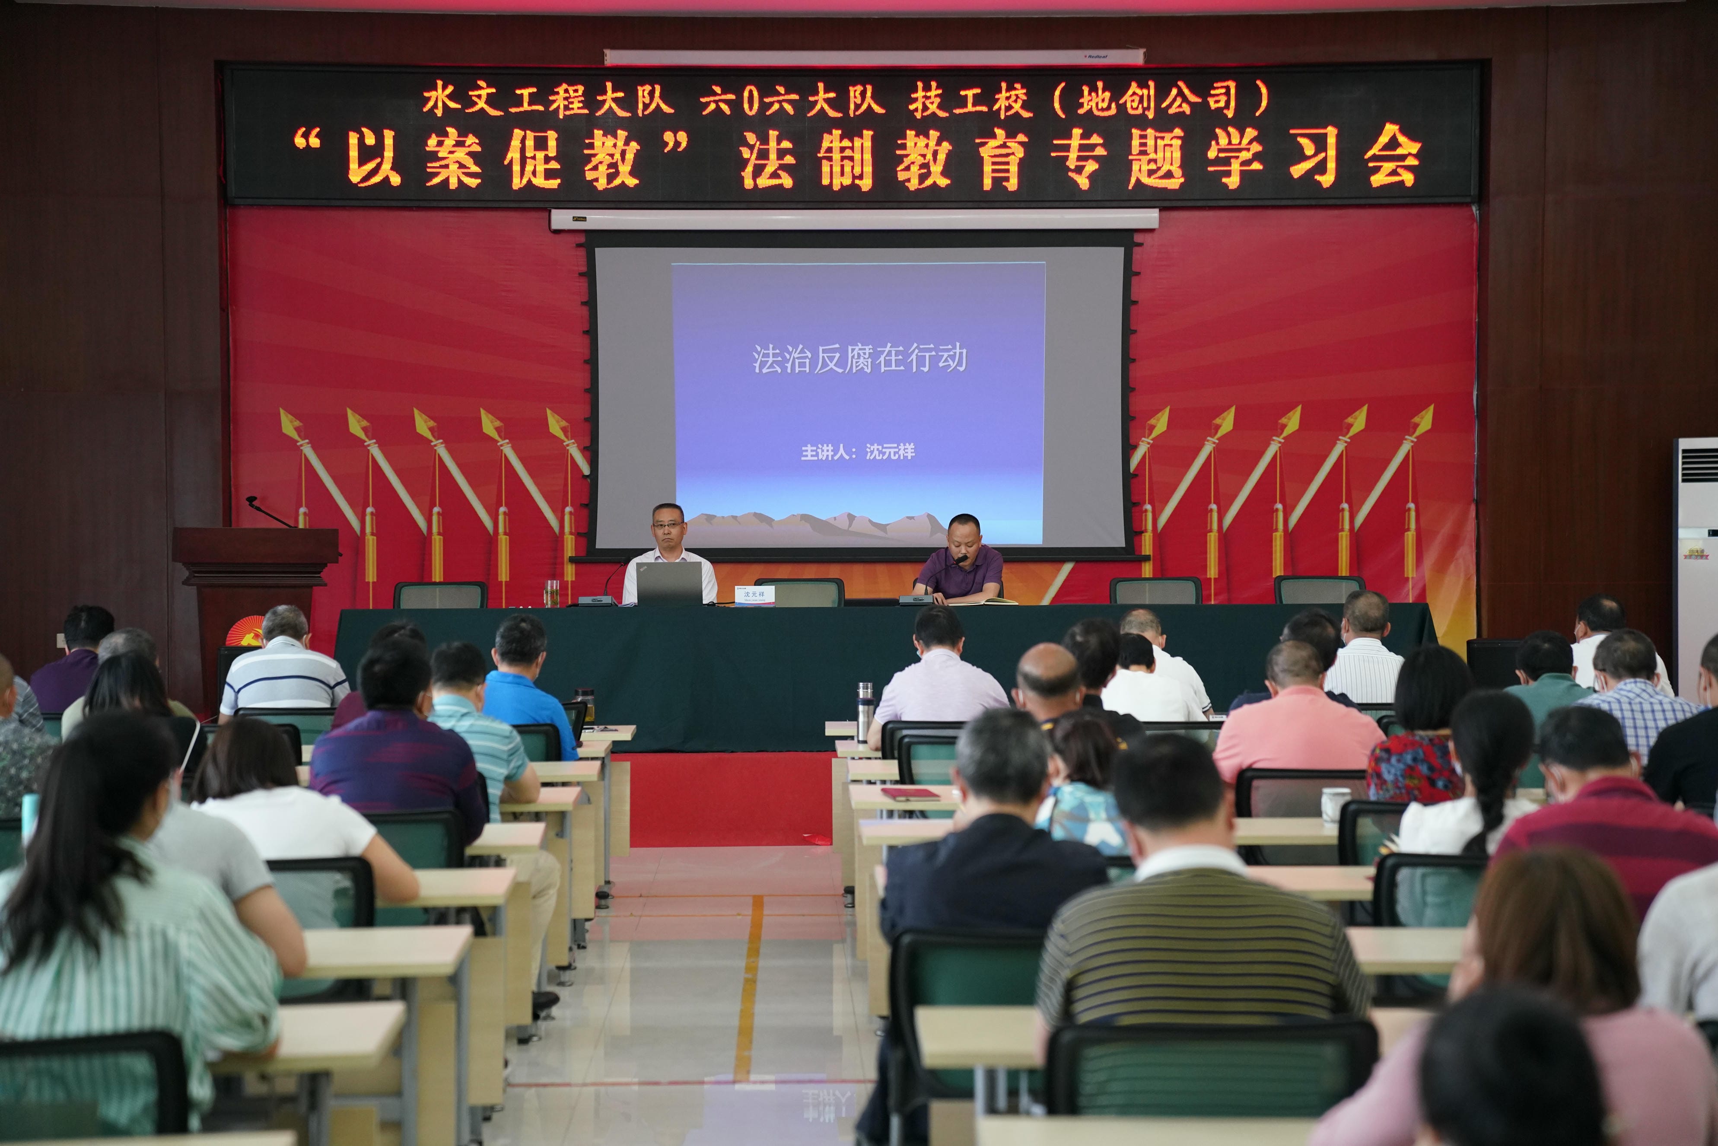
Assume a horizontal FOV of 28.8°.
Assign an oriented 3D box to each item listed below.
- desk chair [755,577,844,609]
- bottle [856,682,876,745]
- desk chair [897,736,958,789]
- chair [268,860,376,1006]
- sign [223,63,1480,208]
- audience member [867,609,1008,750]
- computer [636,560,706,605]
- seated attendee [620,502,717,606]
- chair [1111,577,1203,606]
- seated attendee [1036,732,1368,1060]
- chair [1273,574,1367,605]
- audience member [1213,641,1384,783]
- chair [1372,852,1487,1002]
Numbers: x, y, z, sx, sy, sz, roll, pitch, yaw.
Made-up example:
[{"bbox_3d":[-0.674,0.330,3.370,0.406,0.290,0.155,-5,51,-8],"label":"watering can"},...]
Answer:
[{"bbox_3d":[-0.309,0.458,17.736,0.510,0.850,0.550,0,1,-1],"label":"desk chair"},{"bbox_3d":[0.028,0.563,13.420,0.068,0.247,0.068,0,1,-1],"label":"bottle"},{"bbox_3d":[0.386,0.999,11.780,0.490,0.885,0.570,0,1,-1],"label":"desk chair"},{"bbox_3d":[-1.350,1.070,7.870,0.510,0.850,0.550,0,1,-1],"label":"chair"},{"bbox_3d":[-0.050,-2.951,22.500,8.461,0.958,0.150,0,0,-1],"label":"sign"},{"bbox_3d":[0.305,0.778,13.000,0.550,1.300,0.750,0,1,-1],"label":"audience member"},{"bbox_3d":[-0.972,0.057,17.202,0.337,0.225,0.290,0,1,-1],"label":"computer"},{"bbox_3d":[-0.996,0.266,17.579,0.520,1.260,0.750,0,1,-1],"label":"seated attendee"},{"bbox_3d":[1.594,0.460,17.950,0.510,0.880,0.550,0,0,-1],"label":"chair"},{"bbox_3d":[0.552,0.867,5.380,0.530,1.230,0.780,0,0,-1],"label":"seated attendee"},{"bbox_3d":[2.436,0.446,17.630,0.490,0.870,0.570,0,1,-1],"label":"chair"},{"bbox_3d":[1.364,0.828,10.400,0.540,1.250,0.750,0,1,-1],"label":"audience member"},{"bbox_3d":[1.397,1.052,7.812,0.510,0.850,0.550,0,1,-1],"label":"chair"}]

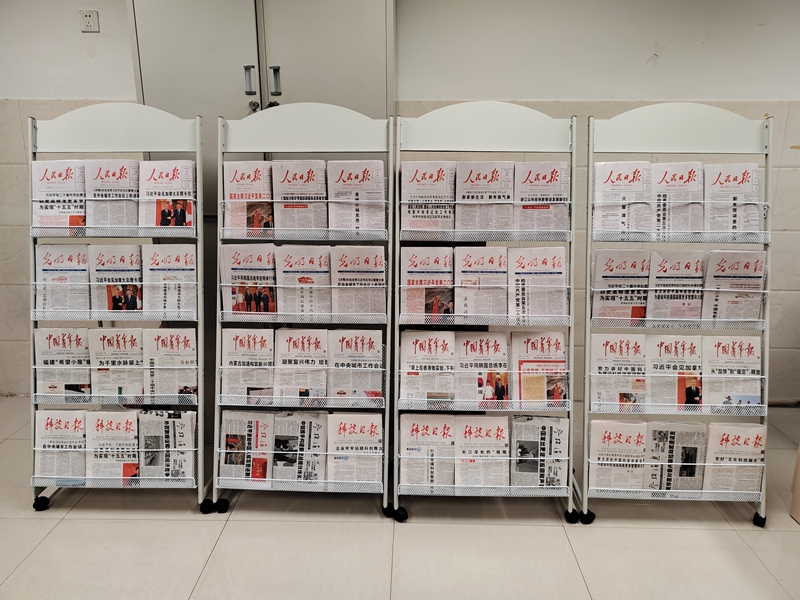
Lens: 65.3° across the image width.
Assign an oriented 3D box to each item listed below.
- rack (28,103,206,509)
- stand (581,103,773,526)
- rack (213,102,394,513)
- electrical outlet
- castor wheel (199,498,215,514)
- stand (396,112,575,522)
[{"bbox_3d":[-1.038,0.035,2.273,0.637,1.460,0.390,1,14,2],"label":"rack"},{"bbox_3d":[0.972,0.059,2.191,0.637,1.460,0.390,1,14,2],"label":"stand"},{"bbox_3d":[-0.353,0.042,2.250,0.637,1.460,0.390,1,14,3],"label":"rack"},{"bbox_3d":[-1.425,-1.279,2.867,0.086,0.086,0.012,1,14,2],"label":"electrical outlet"},{"bbox_3d":[-0.713,0.753,2.301,0.050,0.055,0.048,0,14,1],"label":"castor wheel"},{"bbox_3d":[0.299,0.052,2.216,0.637,1.460,0.390,0,14,1],"label":"stand"}]

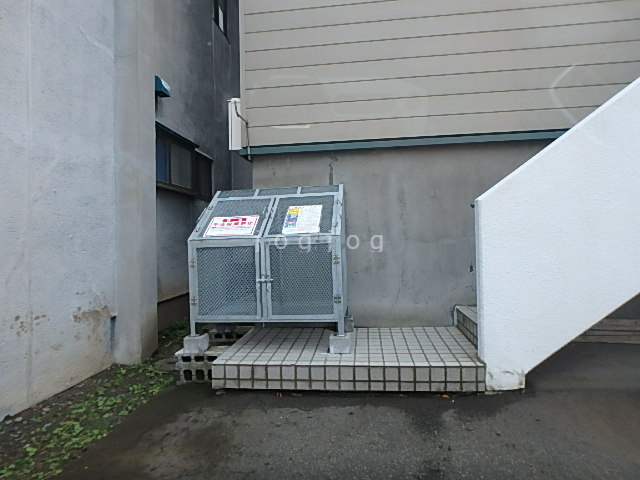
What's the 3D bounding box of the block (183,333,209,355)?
[{"bbox_3d":[-1.061,0.879,3.348,0.160,0.142,0.160,-2,1,7],"label":"block"}]

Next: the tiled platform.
[{"bbox_3d":[0.244,0.994,3.391,1.993,0.181,1.134,-2,1,7],"label":"tiled platform"}]

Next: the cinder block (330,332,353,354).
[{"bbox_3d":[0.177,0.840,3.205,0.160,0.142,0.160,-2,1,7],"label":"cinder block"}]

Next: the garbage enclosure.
[{"bbox_3d":[-0.430,0.136,3.600,1.306,1.322,0.713,-2,0,6],"label":"garbage enclosure"}]

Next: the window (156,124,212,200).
[{"bbox_3d":[-1.875,-0.997,5.414,0.090,0.721,1.891,-2,1,7],"label":"window"}]

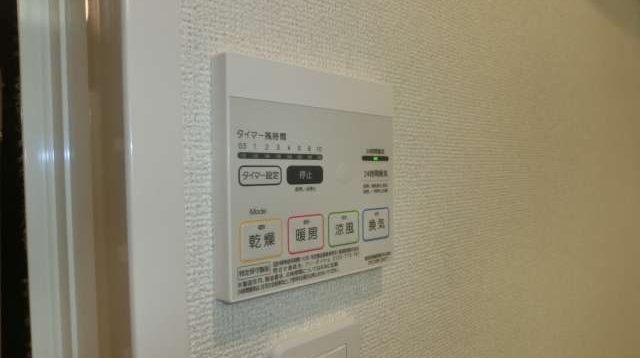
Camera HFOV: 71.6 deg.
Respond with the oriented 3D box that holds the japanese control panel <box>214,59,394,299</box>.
[{"bbox_3d":[-0.001,-0.001,0.260,0.129,0.120,0.013,-1,1,-43],"label":"japanese control panel"}]

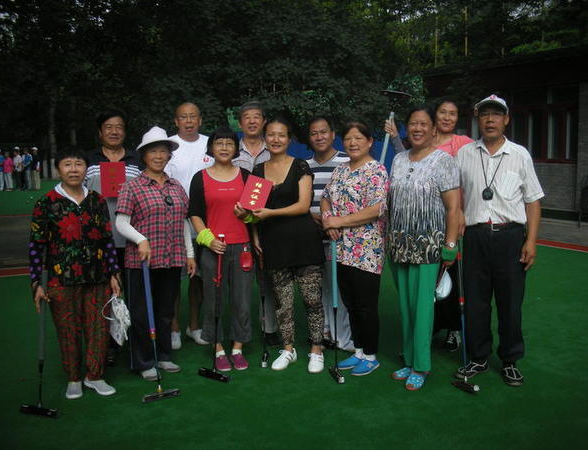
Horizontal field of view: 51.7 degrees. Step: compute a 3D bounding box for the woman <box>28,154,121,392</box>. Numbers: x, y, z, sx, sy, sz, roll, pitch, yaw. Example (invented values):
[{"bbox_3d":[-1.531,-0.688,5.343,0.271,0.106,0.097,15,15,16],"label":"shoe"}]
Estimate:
[{"bbox_3d":[-1.289,0.282,3.563,0.510,1.460,0.340,-4,8,-14],"label":"woman"}]

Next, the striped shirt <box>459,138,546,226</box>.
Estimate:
[{"bbox_3d":[1.217,-0.243,3.577,0.510,0.538,0.280,2,7,23],"label":"striped shirt"}]

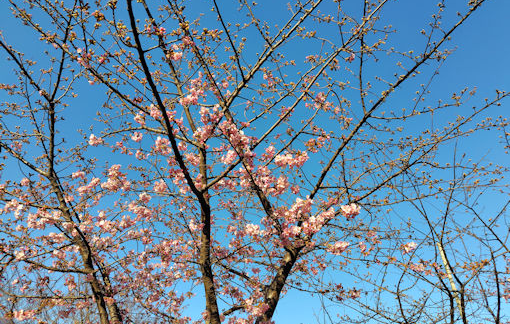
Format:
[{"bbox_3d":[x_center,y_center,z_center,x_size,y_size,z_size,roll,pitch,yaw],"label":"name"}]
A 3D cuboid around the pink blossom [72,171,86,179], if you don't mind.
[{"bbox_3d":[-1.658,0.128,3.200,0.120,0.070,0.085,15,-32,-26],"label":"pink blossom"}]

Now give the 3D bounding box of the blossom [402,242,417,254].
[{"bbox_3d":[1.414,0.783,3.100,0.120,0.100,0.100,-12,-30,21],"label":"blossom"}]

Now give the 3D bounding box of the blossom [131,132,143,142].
[{"bbox_3d":[-1.032,-0.222,2.950,0.100,0.085,0.085,11,-30,-20],"label":"blossom"}]

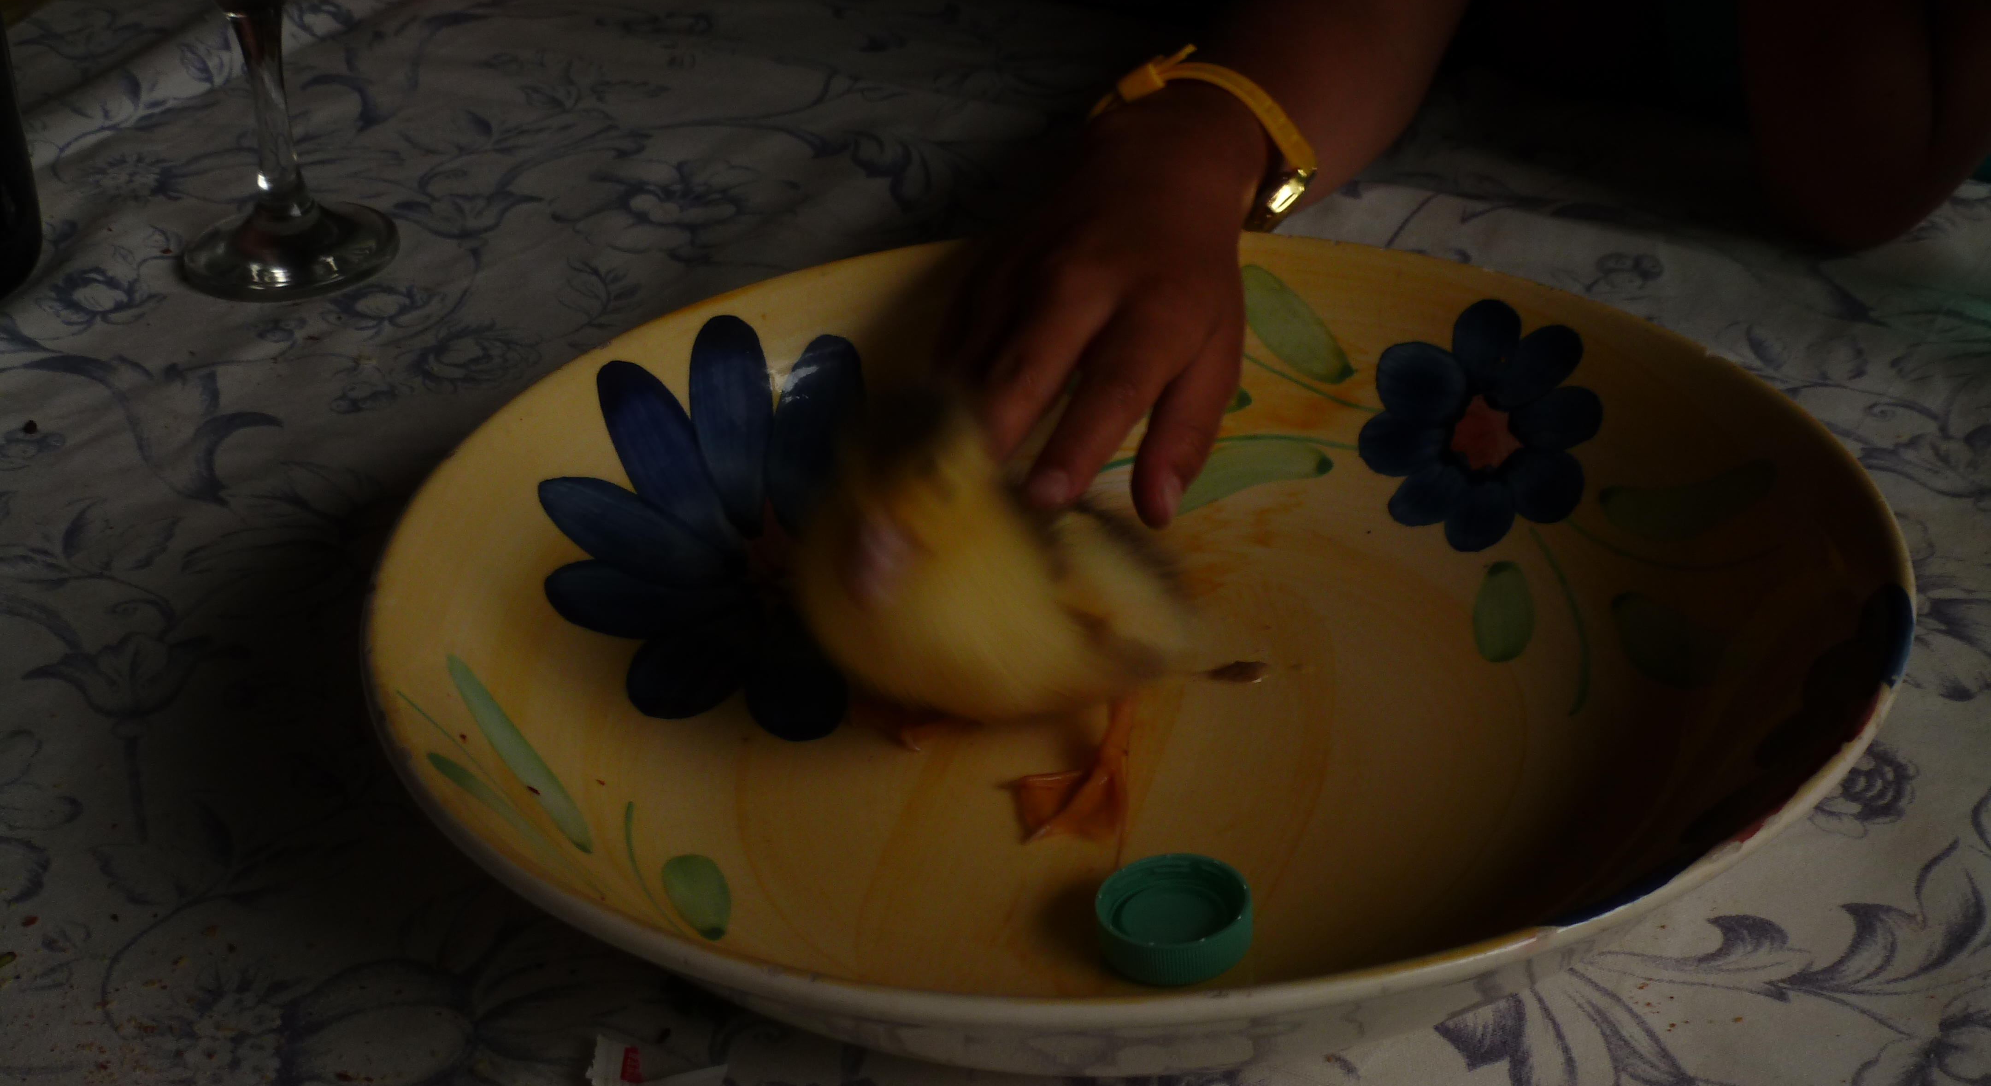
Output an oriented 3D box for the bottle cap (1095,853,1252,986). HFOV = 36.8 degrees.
[{"bbox_3d":[0.036,0.076,0.600,0.031,0.010,0.031,-4,30,2],"label":"bottle cap"}]

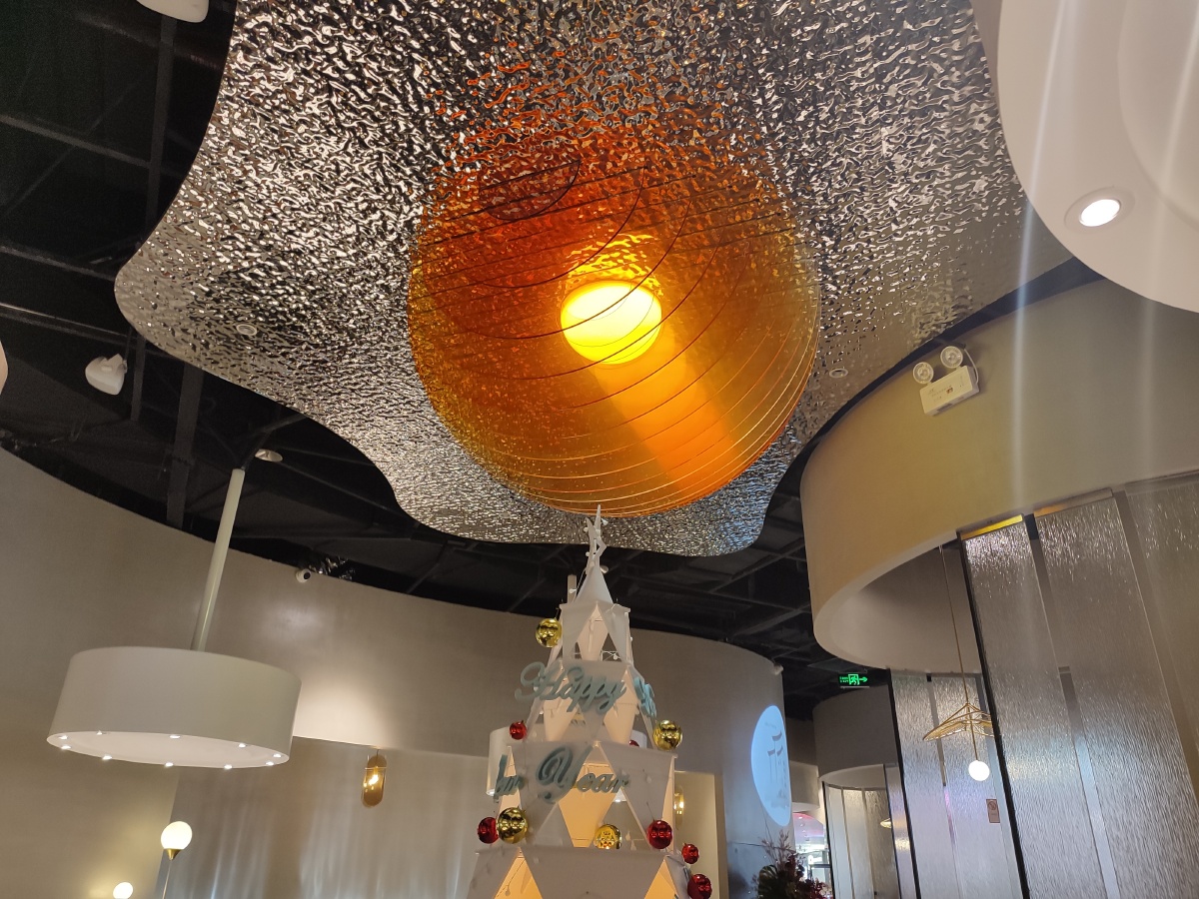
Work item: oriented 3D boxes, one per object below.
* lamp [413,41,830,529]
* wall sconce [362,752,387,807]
[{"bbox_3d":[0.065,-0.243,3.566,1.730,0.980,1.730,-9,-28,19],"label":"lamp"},{"bbox_3d":[-1.691,2.486,6.500,0.130,0.380,0.100,19,-31,-32],"label":"wall sconce"}]

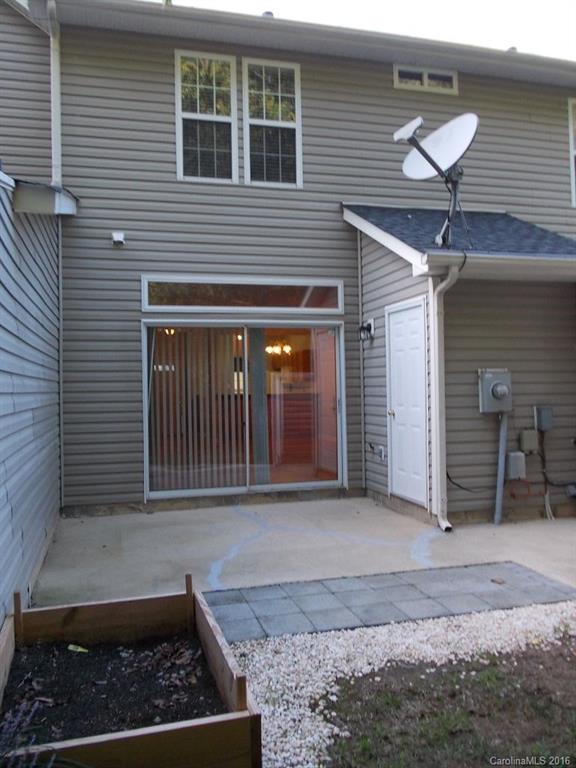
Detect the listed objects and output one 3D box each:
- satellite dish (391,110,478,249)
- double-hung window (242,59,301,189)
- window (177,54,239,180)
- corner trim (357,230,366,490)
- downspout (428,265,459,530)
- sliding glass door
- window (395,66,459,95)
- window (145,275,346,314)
[{"bbox_3d":[1.390,-1.901,5.781,0.988,1.158,0.822,-1,0,-38],"label":"satellite dish"},{"bbox_3d":[-0.175,-3.131,7.466,0.719,1.523,0.080,-1,0,-15],"label":"double-hung window"},{"bbox_3d":[-0.943,-3.118,7.267,0.716,1.516,0.080,-1,0,-15],"label":"window"},{"bbox_3d":[0.929,-0.288,7.707,0.054,3.255,0.050,-1,0,-15],"label":"corner trim"},{"bbox_3d":[1.504,0.157,5.760,0.115,2.440,0.400,-1,0,-15],"label":"downspout"},{"bbox_3d":[-0.473,0.298,7.364,2.327,1.990,0.100,-1,0,-15],"label":"sliding glass door"},{"bbox_3d":[1.782,-3.912,7.981,0.895,0.305,0.080,-1,0,-15],"label":"window"},{"bbox_3d":[-0.488,-1.054,7.364,2.420,0.424,0.080,-1,0,-15],"label":"window"}]

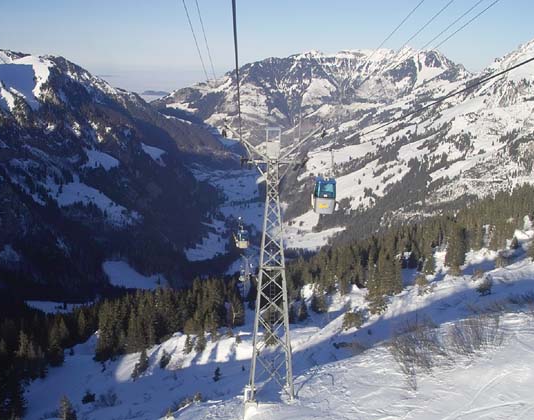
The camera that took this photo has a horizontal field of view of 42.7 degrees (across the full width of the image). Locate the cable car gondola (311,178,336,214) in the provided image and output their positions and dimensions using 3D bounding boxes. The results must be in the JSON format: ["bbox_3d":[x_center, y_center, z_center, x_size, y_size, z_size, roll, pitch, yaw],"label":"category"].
[{"bbox_3d":[3.400,-0.840,40.500,1.350,2.050,1.550,0,12,-2],"label":"cable car gondola"}]

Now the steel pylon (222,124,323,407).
[{"bbox_3d":[0.520,4.950,58.900,8.300,24.200,3.700,0,12,-3],"label":"steel pylon"}]

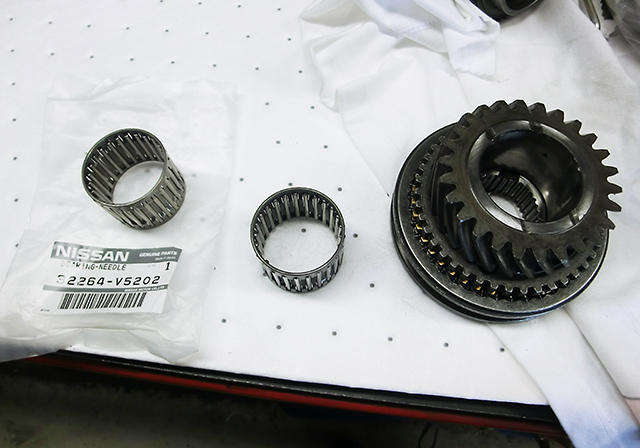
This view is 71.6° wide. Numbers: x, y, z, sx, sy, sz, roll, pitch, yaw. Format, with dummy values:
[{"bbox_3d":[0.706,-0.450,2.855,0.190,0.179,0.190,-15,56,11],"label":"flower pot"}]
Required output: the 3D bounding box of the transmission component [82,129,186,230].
[{"bbox_3d":[-0.095,-0.022,0.230,0.042,0.031,0.042,0,69,1],"label":"transmission component"}]

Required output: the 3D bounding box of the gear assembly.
[{"bbox_3d":[0.086,-0.010,0.205,0.102,0.052,0.102,0,68,1],"label":"gear assembly"}]

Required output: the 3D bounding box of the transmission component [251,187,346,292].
[{"bbox_3d":[-0.009,0.008,0.211,0.042,0.031,0.042,0,68,1],"label":"transmission component"}]

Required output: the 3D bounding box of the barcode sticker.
[{"bbox_3d":[-0.103,0.027,0.217,0.064,0.003,0.035,1,65,4],"label":"barcode sticker"}]

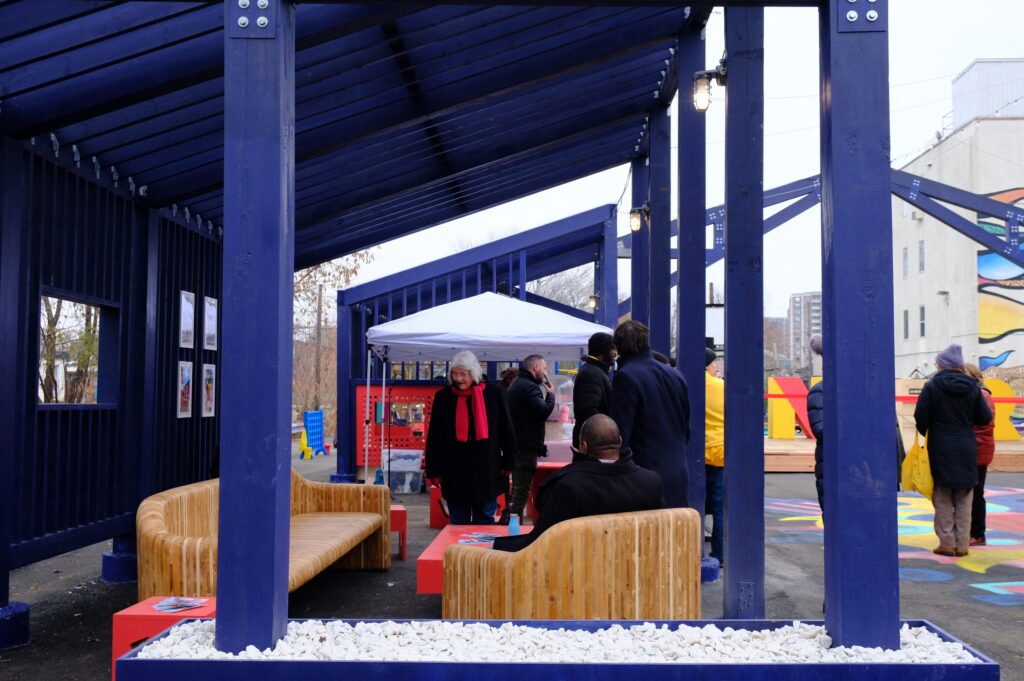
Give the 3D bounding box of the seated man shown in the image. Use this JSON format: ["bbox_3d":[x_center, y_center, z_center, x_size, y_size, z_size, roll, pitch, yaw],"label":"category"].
[{"bbox_3d":[0.290,0.932,4.600,0.700,1.190,0.880,2,-4,-22],"label":"seated man"}]

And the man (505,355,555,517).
[{"bbox_3d":[0.157,0.959,9.450,0.420,1.710,0.470,2,-4,-34],"label":"man"}]

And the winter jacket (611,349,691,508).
[{"bbox_3d":[0.890,0.592,6.300,0.550,1.080,0.360,2,-4,-22],"label":"winter jacket"}]

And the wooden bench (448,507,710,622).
[{"bbox_3d":[0.295,1.186,4.970,1.200,0.800,0.760,0,-3,1],"label":"wooden bench"}]

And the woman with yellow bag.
[{"bbox_3d":[3.640,0.901,8.220,0.630,1.730,0.400,2,-4,-20],"label":"woman with yellow bag"}]

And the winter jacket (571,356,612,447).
[{"bbox_3d":[0.630,0.520,7.600,0.380,0.775,0.540,2,-4,-30],"label":"winter jacket"}]

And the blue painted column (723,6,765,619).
[{"bbox_3d":[1.231,-0.395,5.300,0.190,3.760,0.190,0,-3,0],"label":"blue painted column"}]

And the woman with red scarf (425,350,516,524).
[{"bbox_3d":[-0.293,0.880,7.200,0.650,1.635,0.420,0,-3,6],"label":"woman with red scarf"}]

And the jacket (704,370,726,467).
[{"bbox_3d":[1.537,0.590,7.700,0.500,0.720,0.380,-2,-4,37],"label":"jacket"}]

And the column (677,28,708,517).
[{"bbox_3d":[1.265,-0.302,6.960,0.175,3.710,0.175,0,-3,2],"label":"column"}]

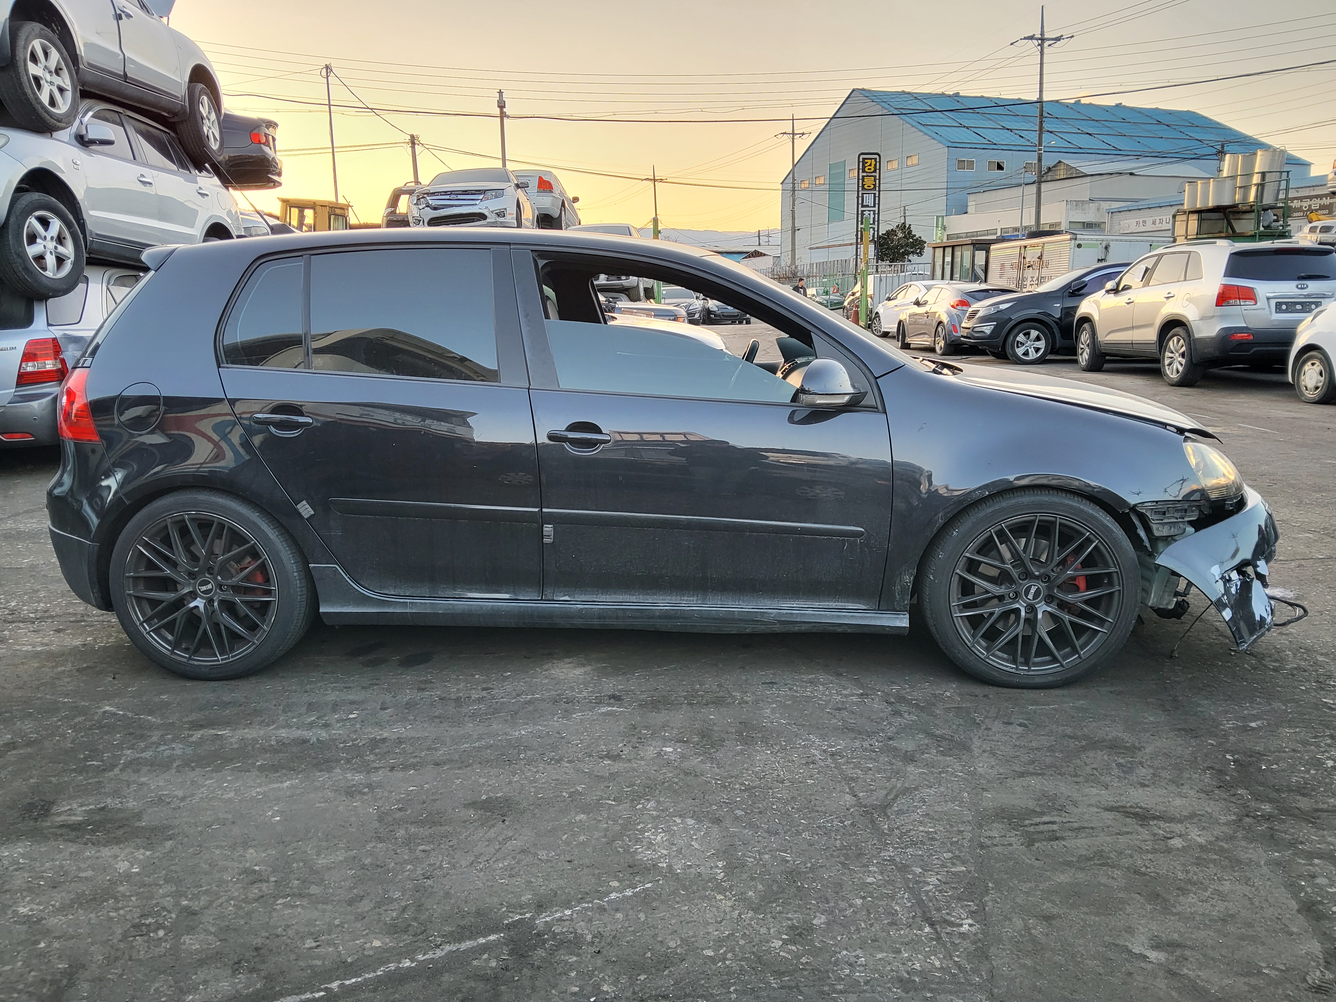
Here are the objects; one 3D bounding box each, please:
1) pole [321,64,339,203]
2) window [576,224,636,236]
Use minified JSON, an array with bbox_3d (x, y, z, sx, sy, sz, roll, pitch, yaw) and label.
[{"bbox_3d":[-13.330,-12.070,40.400,0.250,10.300,0.250,-1,12,0],"label":"pole"},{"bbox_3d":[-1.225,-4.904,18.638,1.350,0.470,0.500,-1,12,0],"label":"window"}]

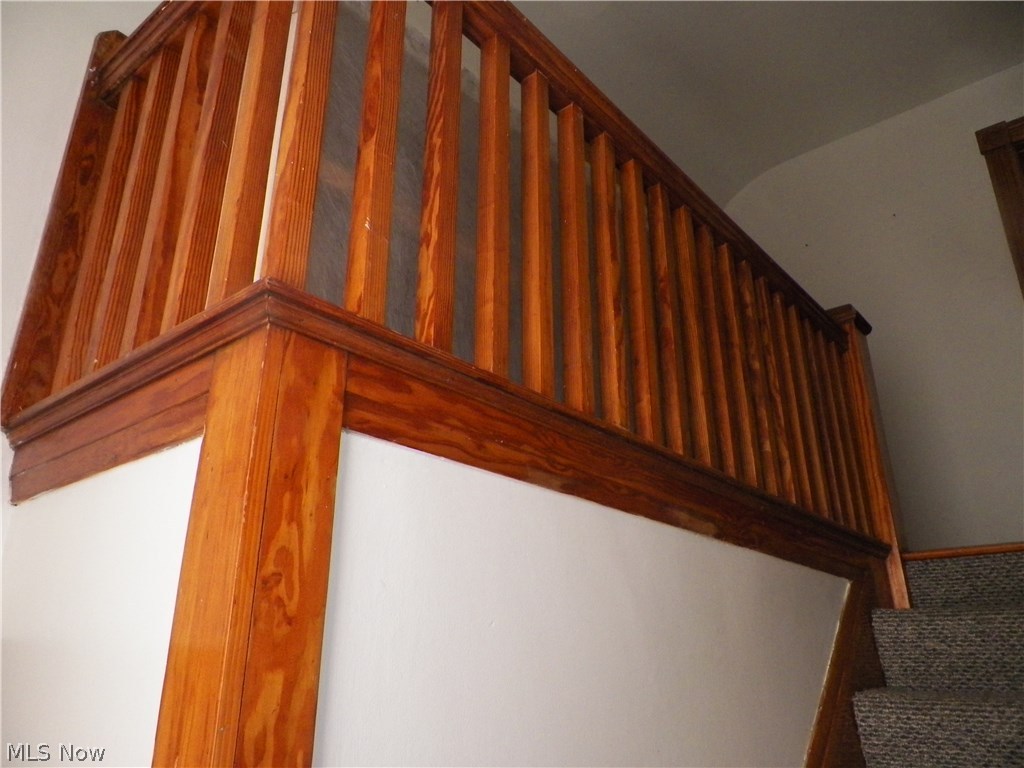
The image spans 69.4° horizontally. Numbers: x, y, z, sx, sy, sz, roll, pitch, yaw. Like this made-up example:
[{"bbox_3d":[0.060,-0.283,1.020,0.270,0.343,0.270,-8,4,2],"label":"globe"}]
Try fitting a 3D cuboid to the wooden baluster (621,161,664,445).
[{"bbox_3d":[0.252,-0.165,1.462,0.034,0.636,0.034,-17,-27,37],"label":"wooden baluster"}]

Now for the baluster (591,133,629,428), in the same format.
[{"bbox_3d":[0.182,-0.197,1.386,0.034,0.639,0.034,-17,-27,37],"label":"baluster"}]

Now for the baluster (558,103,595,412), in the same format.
[{"bbox_3d":[0.113,-0.225,1.311,0.034,0.639,0.034,-17,-27,37],"label":"baluster"}]

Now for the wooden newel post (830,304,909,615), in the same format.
[{"bbox_3d":[1.145,0.237,2.401,0.167,0.988,0.167,-17,-27,37],"label":"wooden newel post"}]

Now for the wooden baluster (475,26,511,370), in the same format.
[{"bbox_3d":[-0.027,-0.285,1.158,0.034,0.638,0.034,-17,-27,37],"label":"wooden baluster"}]

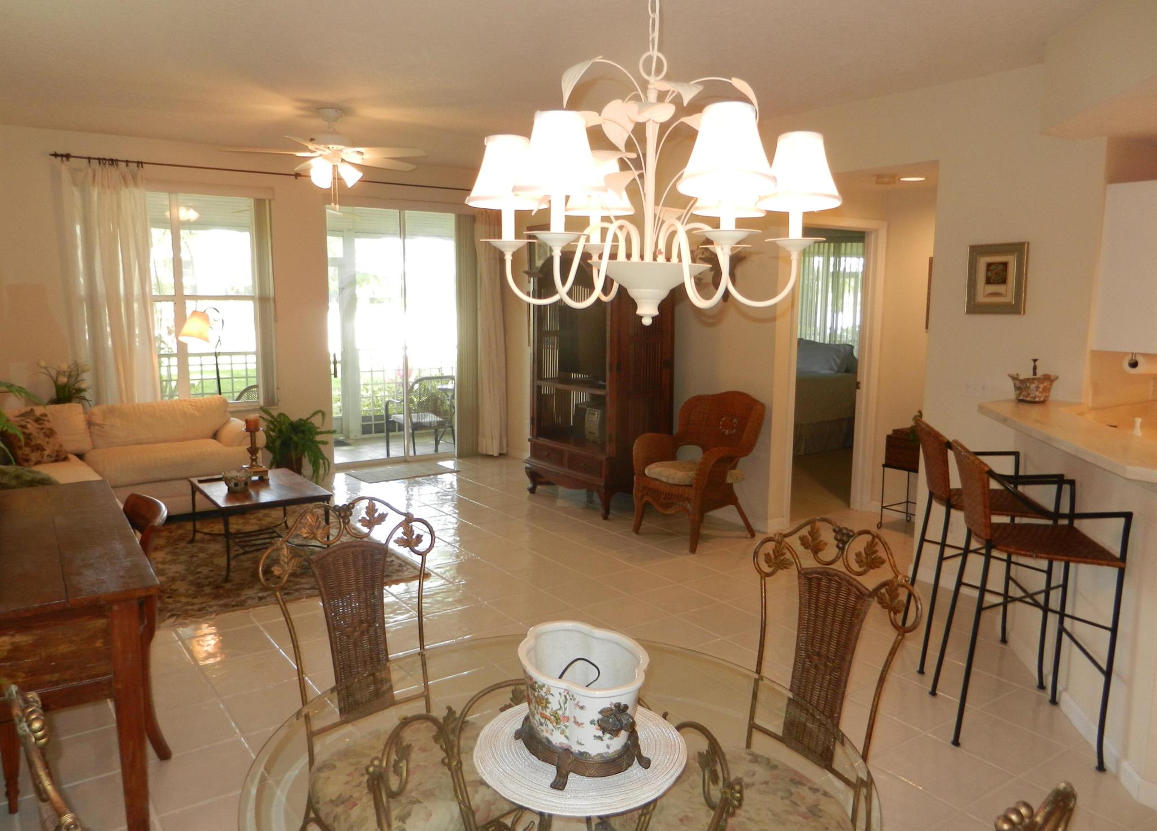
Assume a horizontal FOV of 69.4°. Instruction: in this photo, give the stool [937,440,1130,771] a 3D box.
[{"bbox_3d":[1.597,0.651,3.026,0.475,1.010,0.500,2,9,13],"label":"stool"}]

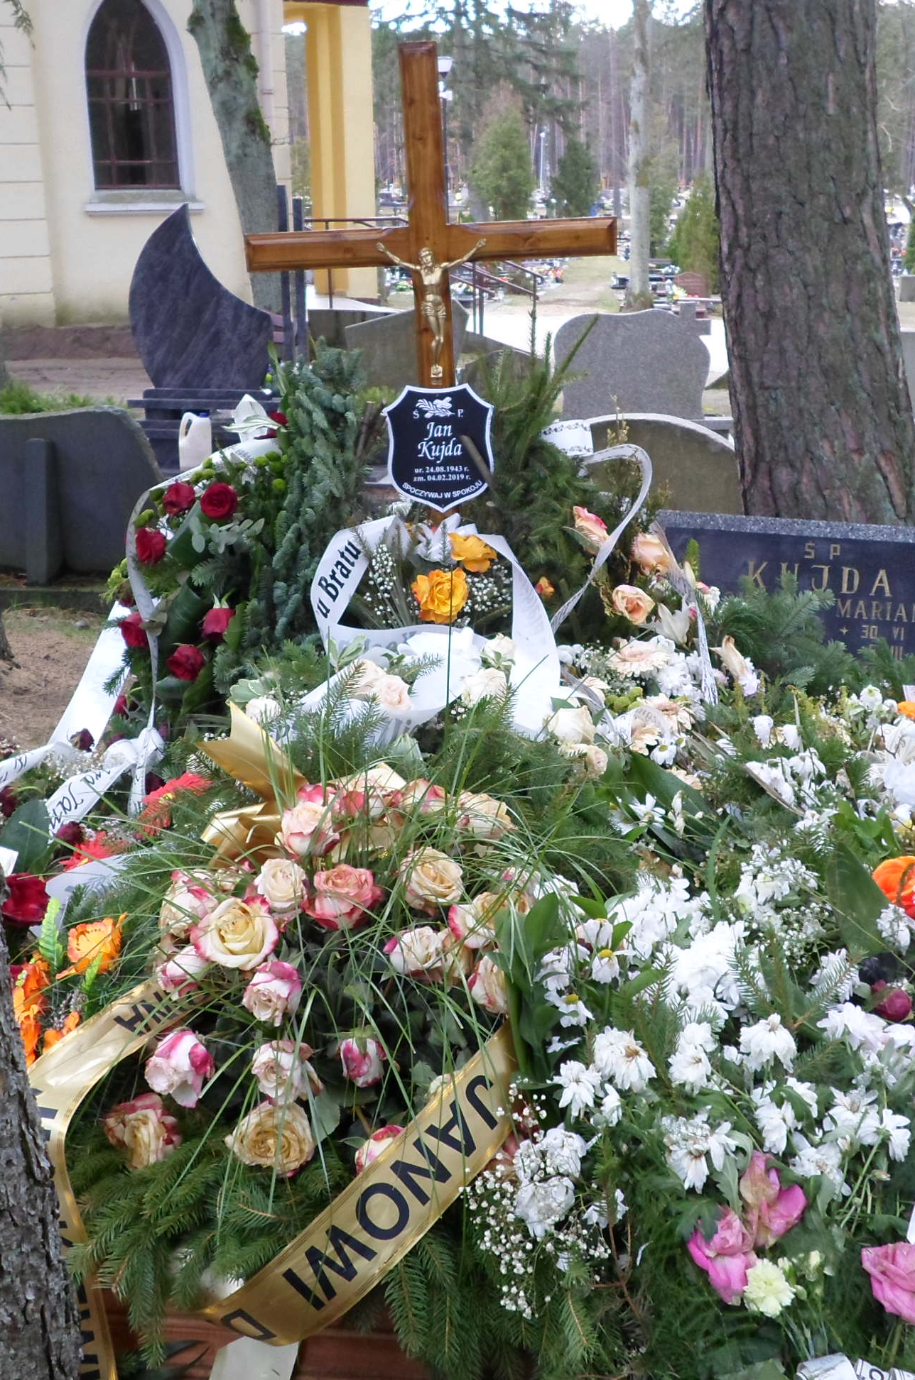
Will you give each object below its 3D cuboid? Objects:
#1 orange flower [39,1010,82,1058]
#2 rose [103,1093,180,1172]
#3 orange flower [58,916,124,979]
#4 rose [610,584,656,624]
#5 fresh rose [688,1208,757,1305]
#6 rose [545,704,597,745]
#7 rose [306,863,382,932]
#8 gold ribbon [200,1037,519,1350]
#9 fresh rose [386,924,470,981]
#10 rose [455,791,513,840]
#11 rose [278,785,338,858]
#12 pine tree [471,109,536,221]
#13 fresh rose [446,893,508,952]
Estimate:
[{"bbox_3d":[-0.414,0.360,1.500,0.055,0.045,0.055,3,46,11],"label":"orange flower"},{"bbox_3d":[-0.330,0.461,1.500,0.077,0.075,0.062,0,-6,7],"label":"rose"},{"bbox_3d":[-0.388,0.273,1.520,0.068,0.050,0.066,4,54,13],"label":"orange flower"},{"bbox_3d":[0.307,-0.149,2.500,0.077,0.070,0.062,0,-6,-6],"label":"rose"},{"bbox_3d":[0.229,0.489,1.240,0.065,0.065,0.078,-1,49,-1],"label":"fresh rose"},{"bbox_3d":[0.169,0.052,2.150,0.074,0.062,0.070,4,30,1],"label":"rose"},{"bbox_3d":[-0.110,0.202,1.400,0.070,0.058,0.070,-4,36,-5],"label":"rose"},{"bbox_3d":[-0.101,0.525,1.500,0.130,0.100,0.440,40,69,17],"label":"gold ribbon"},{"bbox_3d":[-0.029,0.260,1.420,0.075,0.055,0.065,5,58,17],"label":"fresh rose"},{"bbox_3d":[0.035,0.160,1.830,0.068,0.058,0.066,11,28,2],"label":"rose"},{"bbox_3d":[-0.151,0.134,1.460,0.060,0.064,0.060,-13,42,-7],"label":"rose"},{"bbox_3d":[1.603,-18.204,50.000,2.200,4.100,2.200,0,18,0],"label":"pine tree"},{"bbox_3d":[0.023,0.272,1.680,0.068,0.062,0.066,11,42,-10],"label":"fresh rose"}]

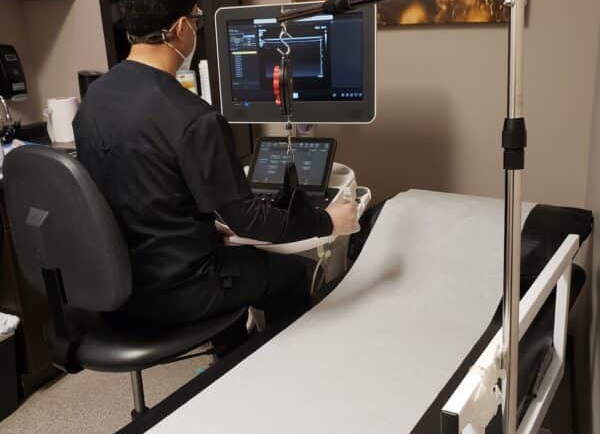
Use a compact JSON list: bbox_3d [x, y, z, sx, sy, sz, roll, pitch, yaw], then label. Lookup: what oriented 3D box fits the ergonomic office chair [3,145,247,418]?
[{"bbox_3d":[-0.488,0.310,1.757,0.580,1.100,0.580,10,21,36],"label":"ergonomic office chair"}]

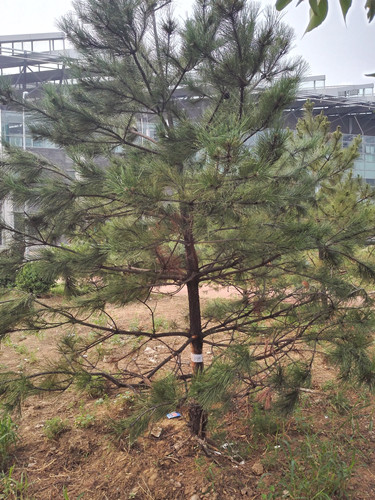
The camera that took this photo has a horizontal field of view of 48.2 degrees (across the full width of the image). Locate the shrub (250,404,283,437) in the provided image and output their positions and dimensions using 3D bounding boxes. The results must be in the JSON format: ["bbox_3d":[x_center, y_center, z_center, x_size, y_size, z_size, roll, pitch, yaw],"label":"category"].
[{"bbox_3d":[0.594,1.289,3.150,0.240,0.220,0.220,-1,-1,0],"label":"shrub"}]

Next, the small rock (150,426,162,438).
[{"bbox_3d":[-0.218,1.285,2.950,0.085,0.060,0.075,-1,-1,0],"label":"small rock"}]

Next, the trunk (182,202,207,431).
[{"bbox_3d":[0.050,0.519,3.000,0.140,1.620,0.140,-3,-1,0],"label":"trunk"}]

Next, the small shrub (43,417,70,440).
[{"bbox_3d":[-1.000,1.363,3.200,0.210,0.150,0.190,-1,-1,0],"label":"small shrub"}]

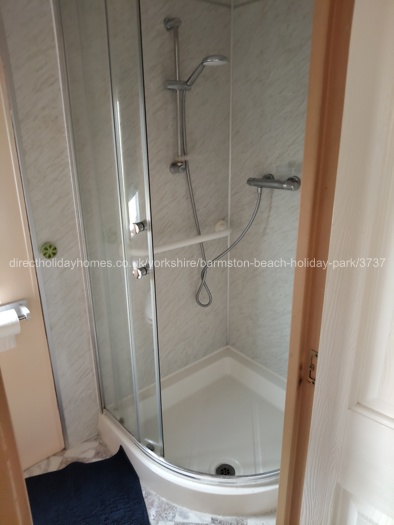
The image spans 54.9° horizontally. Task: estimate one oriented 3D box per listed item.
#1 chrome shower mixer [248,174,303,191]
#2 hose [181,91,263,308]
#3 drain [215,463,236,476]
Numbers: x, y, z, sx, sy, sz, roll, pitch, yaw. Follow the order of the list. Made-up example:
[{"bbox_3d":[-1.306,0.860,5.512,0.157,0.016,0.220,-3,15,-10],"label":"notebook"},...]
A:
[{"bbox_3d":[0.370,-0.378,1.809,0.078,0.065,0.285,-15,23,-37],"label":"chrome shower mixer"},{"bbox_3d":[0.131,-0.260,1.902,0.370,1.100,0.140,-1,19,1],"label":"hose"},{"bbox_3d":[0.121,0.882,1.591,0.084,0.012,0.084,-1,18,0],"label":"drain"}]

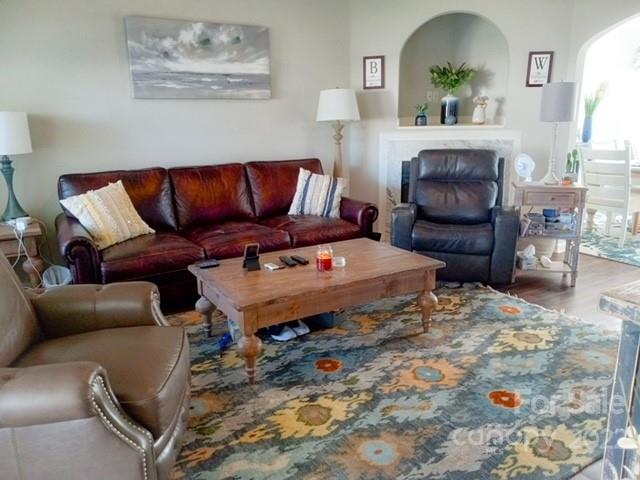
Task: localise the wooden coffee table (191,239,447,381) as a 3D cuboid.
[{"bbox_3d":[-0.013,0.373,3.047,1.319,0.446,0.803,-9,17,-30],"label":"wooden coffee table"}]

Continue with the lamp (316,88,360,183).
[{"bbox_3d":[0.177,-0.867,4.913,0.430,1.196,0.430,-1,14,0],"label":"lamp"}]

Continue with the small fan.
[{"bbox_3d":[1.638,-0.576,3.987,0.175,0.242,0.120,12,19,40],"label":"small fan"}]

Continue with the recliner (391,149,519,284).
[{"bbox_3d":[1.133,-0.265,4.345,0.930,1.010,0.950,2,15,10],"label":"recliner"}]

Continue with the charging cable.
[{"bbox_3d":[-1.946,0.101,3.292,0.200,0.481,0.160,-9,17,-30],"label":"charging cable"}]

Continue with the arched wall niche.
[{"bbox_3d":[1.323,-1.677,4.989,1.020,1.053,0.340,2,15,12],"label":"arched wall niche"}]

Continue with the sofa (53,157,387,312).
[{"bbox_3d":[-0.766,-0.107,4.042,2.365,0.900,0.950,-9,16,-28],"label":"sofa"}]

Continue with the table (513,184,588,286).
[{"bbox_3d":[1.776,-0.051,3.966,0.500,0.768,0.360,3,15,14],"label":"table"}]

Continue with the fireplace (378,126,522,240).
[{"bbox_3d":[1.286,-0.550,5.109,1.390,1.180,0.200,2,15,12],"label":"fireplace"}]

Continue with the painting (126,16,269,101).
[{"bbox_3d":[-0.976,-1.522,4.250,1.220,0.616,0.040,-9,17,-30],"label":"painting"}]

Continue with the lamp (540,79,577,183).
[{"bbox_3d":[1.840,-0.818,3.864,0.285,0.767,0.285,3,15,14],"label":"lamp"}]

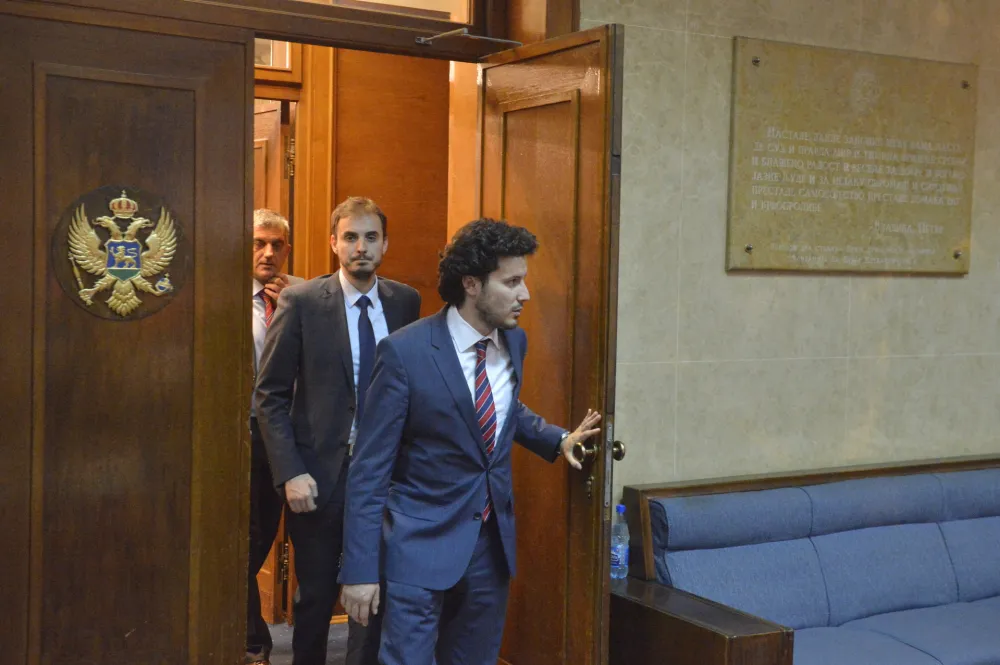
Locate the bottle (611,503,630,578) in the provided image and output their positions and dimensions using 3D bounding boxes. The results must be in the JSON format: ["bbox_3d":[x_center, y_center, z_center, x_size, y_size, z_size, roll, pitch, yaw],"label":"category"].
[{"bbox_3d":[0.397,0.688,4.580,0.063,0.238,0.063,2,3,7],"label":"bottle"}]

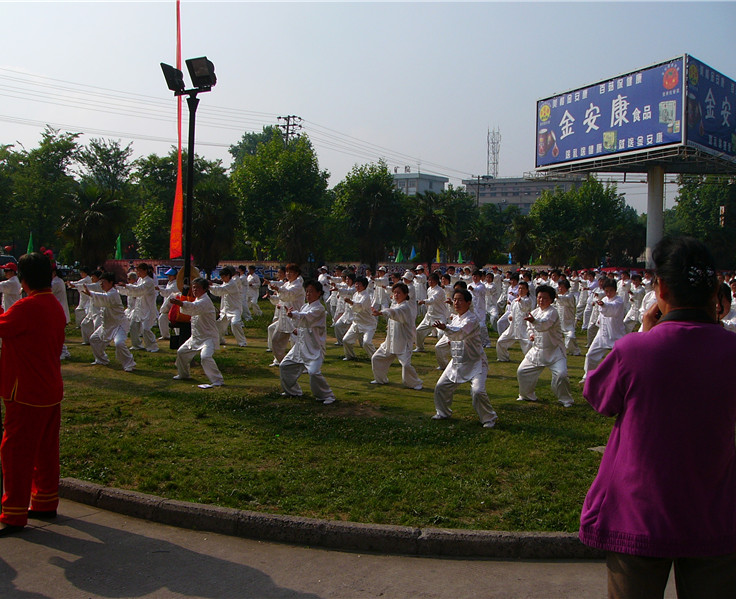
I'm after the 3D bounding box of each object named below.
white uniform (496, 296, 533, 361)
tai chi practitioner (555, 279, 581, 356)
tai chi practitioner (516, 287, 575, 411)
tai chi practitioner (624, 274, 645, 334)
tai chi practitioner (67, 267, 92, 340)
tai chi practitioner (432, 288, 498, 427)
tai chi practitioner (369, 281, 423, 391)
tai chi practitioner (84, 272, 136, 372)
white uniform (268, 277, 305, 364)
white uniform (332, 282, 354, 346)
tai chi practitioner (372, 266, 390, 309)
[{"bbox_3d":[2.279,0.440,13.024,0.620,1.037,0.550,4,4,44],"label":"white uniform"},{"bbox_3d":[3.791,0.326,15.961,0.600,1.440,0.750,-1,3,-37],"label":"tai chi practitioner"},{"bbox_3d":[1.958,0.490,9.172,0.680,1.312,0.570,0,3,-28],"label":"tai chi practitioner"},{"bbox_3d":[5.545,0.201,17.300,0.580,1.400,0.550,0,2,-28],"label":"tai chi practitioner"},{"bbox_3d":[-6.202,-0.022,18.000,0.680,1.385,0.620,-1,3,-38],"label":"tai chi practitioner"},{"bbox_3d":[0.945,0.541,8.062,0.630,1.296,0.700,-2,4,-45],"label":"tai chi practitioner"},{"bbox_3d":[0.363,0.432,10.221,0.680,1.270,0.570,0,3,-25],"label":"tai chi practitioner"},{"bbox_3d":[-3.623,0.302,11.700,0.740,1.370,0.600,0,2,-22],"label":"tai chi practitioner"},{"bbox_3d":[-1.188,0.308,12.125,0.550,1.286,0.620,-2,4,-40],"label":"white uniform"},{"bbox_3d":[-0.428,0.266,15.800,0.650,1.216,0.620,-1,3,-38],"label":"white uniform"},{"bbox_3d":[0.314,-0.150,20.914,0.600,1.360,0.550,4,4,44],"label":"tai chi practitioner"}]

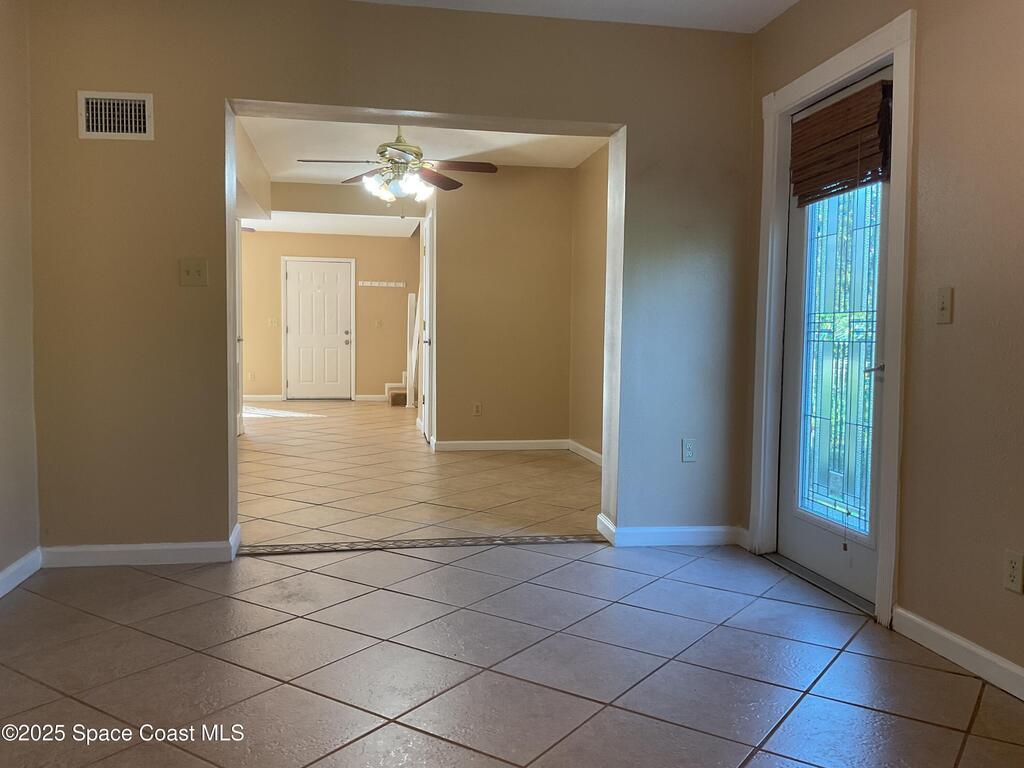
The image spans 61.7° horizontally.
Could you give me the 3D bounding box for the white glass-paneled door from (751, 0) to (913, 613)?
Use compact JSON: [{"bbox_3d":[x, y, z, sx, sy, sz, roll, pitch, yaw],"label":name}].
[{"bbox_3d":[1.296,-0.231,3.479,0.120,2.113,1.055,0,3,-11],"label":"white glass-paneled door"}]

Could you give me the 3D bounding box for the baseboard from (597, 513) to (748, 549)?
[{"bbox_3d":[0.777,0.728,4.278,0.637,0.094,0.288,0,3,-11],"label":"baseboard"}]

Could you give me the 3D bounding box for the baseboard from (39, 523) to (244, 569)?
[{"bbox_3d":[-1.628,0.728,3.818,0.780,0.094,0.288,0,3,-11],"label":"baseboard"}]

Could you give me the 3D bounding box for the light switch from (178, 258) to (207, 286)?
[{"bbox_3d":[-1.360,-0.474,3.661,0.118,0.115,0.016,0,3,-11],"label":"light switch"}]

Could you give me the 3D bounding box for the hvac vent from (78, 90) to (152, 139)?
[{"bbox_3d":[-1.648,-1.118,3.566,0.288,0.197,0.022,0,3,-11],"label":"hvac vent"}]

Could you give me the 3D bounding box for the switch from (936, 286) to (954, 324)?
[{"bbox_3d":[1.386,-0.251,2.749,0.016,0.116,0.072,0,3,-11],"label":"switch"}]

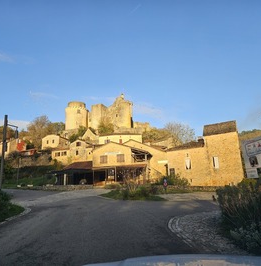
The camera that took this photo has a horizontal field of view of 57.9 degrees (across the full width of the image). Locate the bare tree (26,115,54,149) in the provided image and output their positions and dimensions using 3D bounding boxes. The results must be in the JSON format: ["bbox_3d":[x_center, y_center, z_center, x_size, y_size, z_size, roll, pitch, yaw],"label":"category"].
[{"bbox_3d":[-32.550,0.040,86.050,9.000,12.500,9.000,2,-12,-11],"label":"bare tree"}]

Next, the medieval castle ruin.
[{"bbox_3d":[-14.230,-10.760,144.910,48.500,21.500,27.000,1,-12,-6],"label":"medieval castle ruin"}]

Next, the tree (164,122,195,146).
[{"bbox_3d":[13.120,1.450,64.670,8.500,8.300,8.000,-2,-12,6],"label":"tree"}]

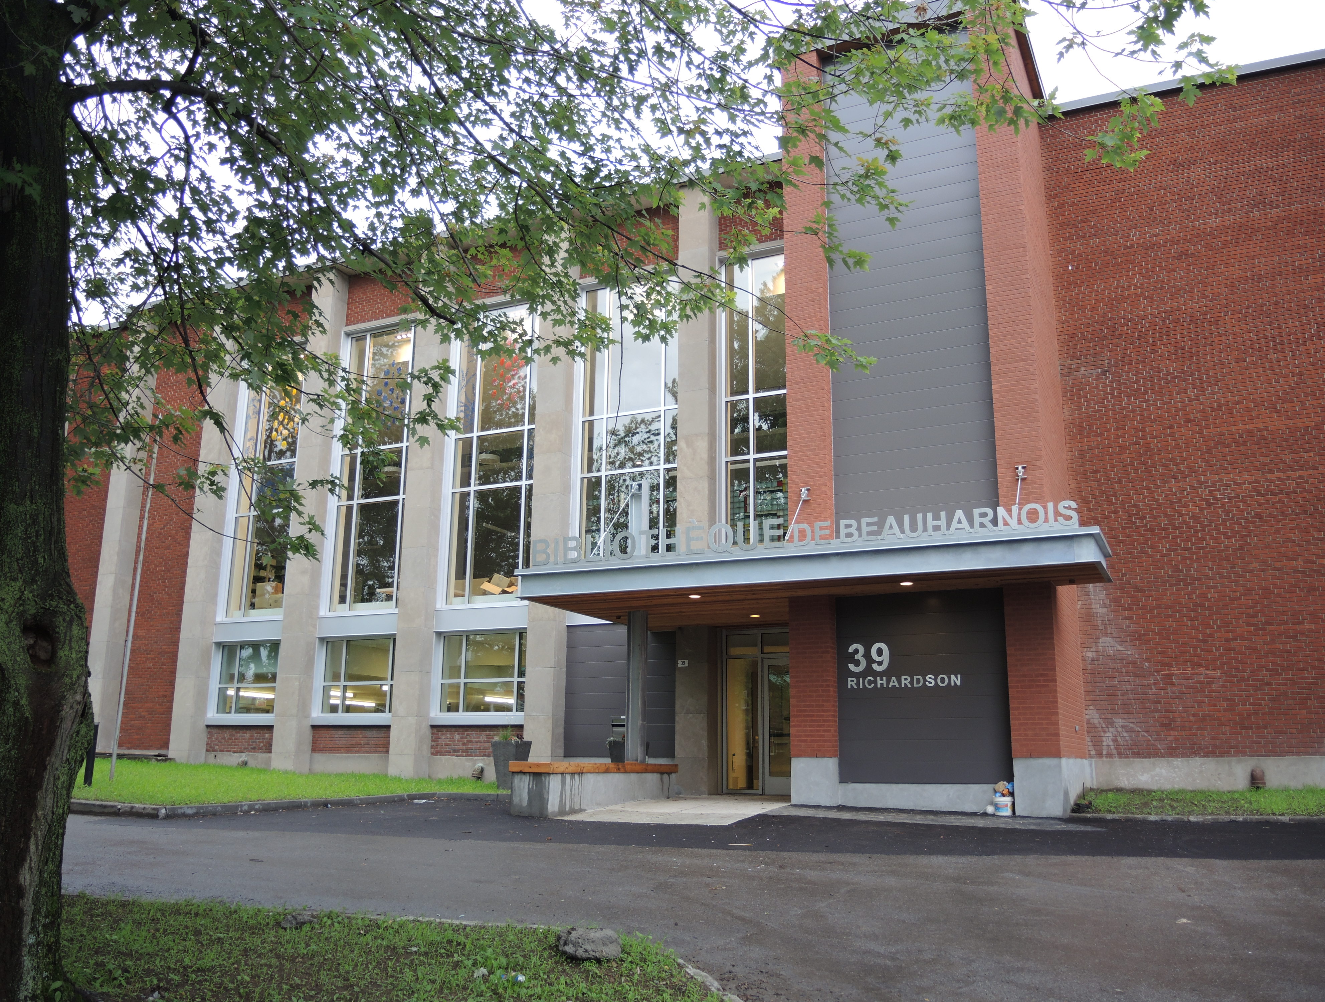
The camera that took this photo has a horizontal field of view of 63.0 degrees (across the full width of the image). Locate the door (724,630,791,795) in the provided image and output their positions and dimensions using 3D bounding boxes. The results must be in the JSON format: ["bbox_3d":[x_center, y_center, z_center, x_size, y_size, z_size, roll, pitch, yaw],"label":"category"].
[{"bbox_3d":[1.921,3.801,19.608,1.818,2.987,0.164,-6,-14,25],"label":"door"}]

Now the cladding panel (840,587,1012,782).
[{"bbox_3d":[3.595,2.568,14.948,2.399,2.628,0.119,-6,-14,25],"label":"cladding panel"}]

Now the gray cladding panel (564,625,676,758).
[{"bbox_3d":[-0.777,3.687,21.106,2.636,2.582,0.100,-6,-15,25],"label":"gray cladding panel"}]

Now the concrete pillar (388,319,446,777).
[{"bbox_3d":[-5.195,0.176,23.520,0.603,11.324,0.507,-6,-14,25],"label":"concrete pillar"}]

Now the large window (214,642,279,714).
[{"bbox_3d":[-9.599,4.197,25.555,2.652,1.711,0.250,-6,-15,25],"label":"large window"}]

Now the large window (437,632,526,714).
[{"bbox_3d":[-3.618,3.554,22.434,2.533,1.782,0.179,-6,-14,25],"label":"large window"}]

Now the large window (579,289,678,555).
[{"bbox_3d":[-0.618,-1.429,22.487,2.621,6.926,0.250,-6,-15,25],"label":"large window"}]

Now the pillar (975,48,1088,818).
[{"bbox_3d":[5.688,-1.275,16.689,0.589,11.646,3.874,-6,-14,25],"label":"pillar"}]

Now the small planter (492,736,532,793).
[{"bbox_3d":[-2.820,4.906,20.066,0.530,0.879,0.515,-6,-15,25],"label":"small planter"}]

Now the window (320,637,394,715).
[{"bbox_3d":[-6.644,3.905,24.171,2.652,1.711,0.250,-6,-15,25],"label":"window"}]

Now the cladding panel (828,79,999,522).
[{"bbox_3d":[3.842,-3.424,17.153,2.535,8.346,0.100,-6,-15,25],"label":"cladding panel"}]

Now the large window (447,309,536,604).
[{"bbox_3d":[-3.535,-1.102,23.493,2.608,6.727,0.179,-6,-14,25],"label":"large window"}]

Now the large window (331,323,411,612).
[{"bbox_3d":[-6.592,-0.839,25.284,2.652,6.926,0.250,-6,-15,25],"label":"large window"}]

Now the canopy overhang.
[{"bbox_3d":[2.584,1.392,16.644,8.135,0.417,5.096,-6,-14,25],"label":"canopy overhang"}]

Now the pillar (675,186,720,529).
[{"bbox_3d":[0.706,-2.211,21.161,0.626,8.329,0.507,-6,-14,25],"label":"pillar"}]

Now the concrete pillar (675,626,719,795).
[{"bbox_3d":[0.639,3.829,19.760,0.626,2.999,0.492,-6,-14,25],"label":"concrete pillar"}]

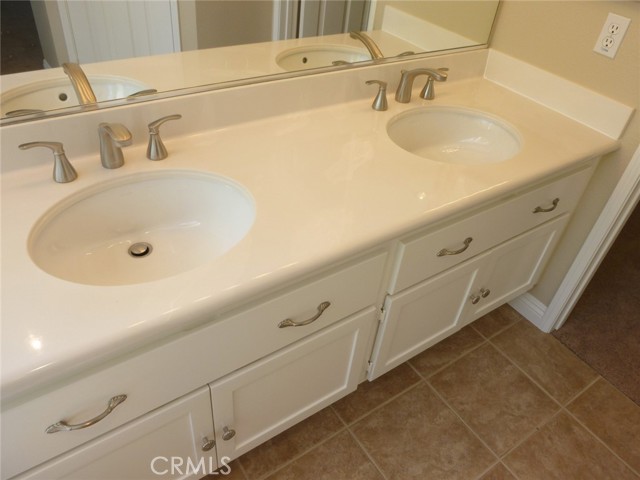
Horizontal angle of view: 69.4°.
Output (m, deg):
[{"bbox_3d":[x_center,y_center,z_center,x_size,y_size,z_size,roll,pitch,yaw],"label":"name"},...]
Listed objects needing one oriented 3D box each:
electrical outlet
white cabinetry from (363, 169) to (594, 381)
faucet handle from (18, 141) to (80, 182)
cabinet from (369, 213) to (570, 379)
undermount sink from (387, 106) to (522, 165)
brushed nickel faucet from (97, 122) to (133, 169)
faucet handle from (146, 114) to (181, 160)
[{"bbox_3d":[0.850,-0.594,1.348,0.012,0.113,0.068,-20,46,-28],"label":"electrical outlet"},{"bbox_3d":[0.372,-0.026,1.589,0.789,0.563,0.482,-20,46,-28],"label":"white cabinetry"},{"bbox_3d":[-0.571,-0.165,0.977,0.090,0.087,0.050,-20,46,-28],"label":"faucet handle"},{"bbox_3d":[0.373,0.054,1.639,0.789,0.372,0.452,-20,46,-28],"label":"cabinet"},{"bbox_3d":[0.391,-0.250,1.408,0.447,0.161,0.367,-20,46,-28],"label":"undermount sink"},{"bbox_3d":[-0.441,-0.196,0.996,0.050,0.131,0.176,-20,46,-28],"label":"brushed nickel faucet"},{"bbox_3d":[-0.368,-0.243,1.094,0.097,0.090,0.050,-20,46,-28],"label":"faucet handle"}]

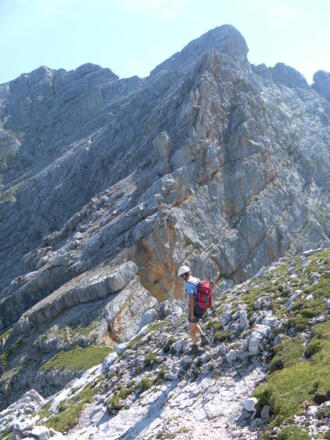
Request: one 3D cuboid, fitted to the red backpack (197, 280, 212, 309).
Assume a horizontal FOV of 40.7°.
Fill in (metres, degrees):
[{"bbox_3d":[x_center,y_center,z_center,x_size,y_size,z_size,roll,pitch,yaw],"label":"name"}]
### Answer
[{"bbox_3d":[0.769,1.440,8.600,0.210,0.520,0.290,3,4,42],"label":"red backpack"}]

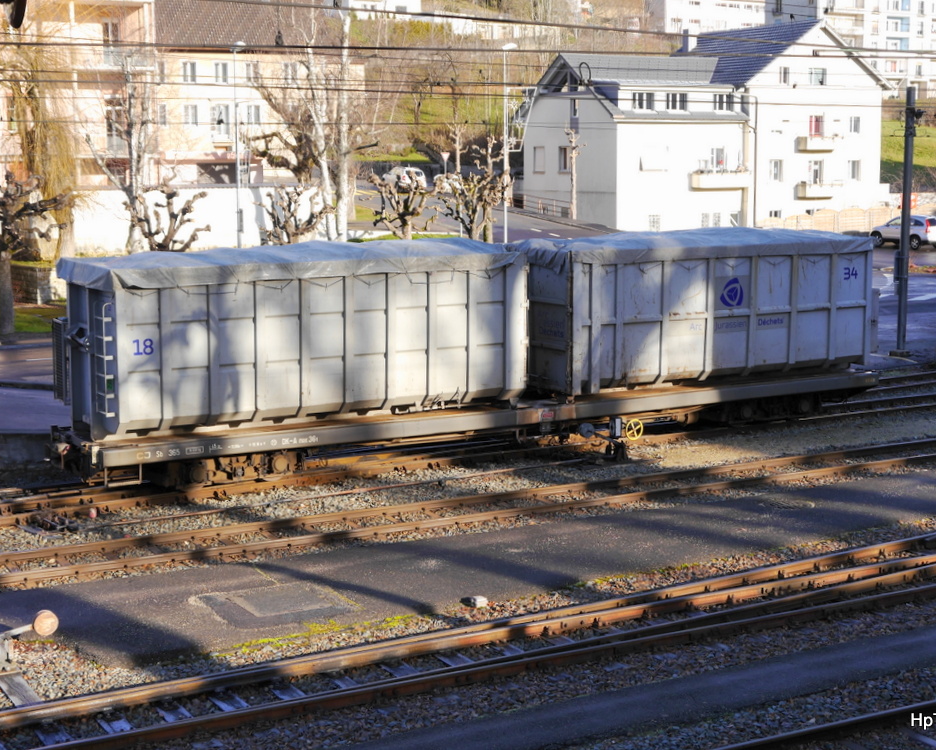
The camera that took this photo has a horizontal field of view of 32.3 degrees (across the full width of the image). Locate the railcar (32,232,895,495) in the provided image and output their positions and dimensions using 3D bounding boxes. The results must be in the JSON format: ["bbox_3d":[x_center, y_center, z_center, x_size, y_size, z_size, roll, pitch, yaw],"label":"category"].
[{"bbox_3d":[0.754,-0.556,28.377,16.200,3.650,2.450,-5,9,-32],"label":"railcar"}]

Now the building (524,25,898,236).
[{"bbox_3d":[15.083,-16.502,106.047,21.688,12.921,13.595,-5,9,-29],"label":"building"}]

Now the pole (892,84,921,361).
[{"bbox_3d":[10.800,-3.848,39.888,0.550,6.507,0.500,-5,10,-31],"label":"pole"}]

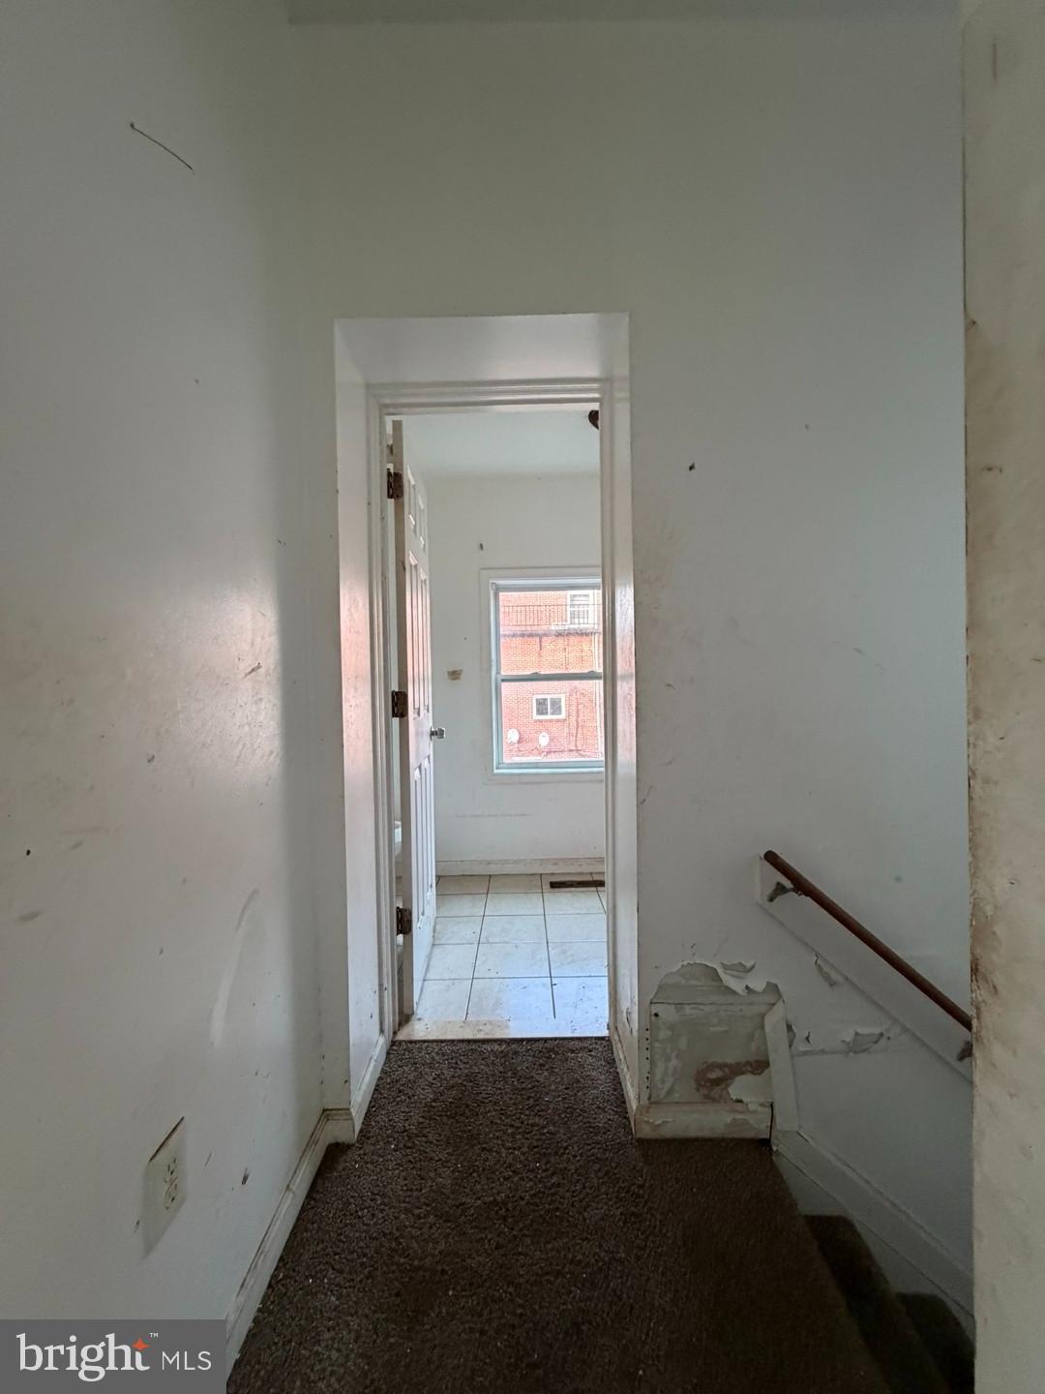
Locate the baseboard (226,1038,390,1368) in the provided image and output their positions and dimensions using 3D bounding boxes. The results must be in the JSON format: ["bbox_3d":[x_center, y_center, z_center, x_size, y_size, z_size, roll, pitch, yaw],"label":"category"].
[{"bbox_3d":[-0.456,1.070,1.357,0.082,0.083,0.910,-1,0,0],"label":"baseboard"}]

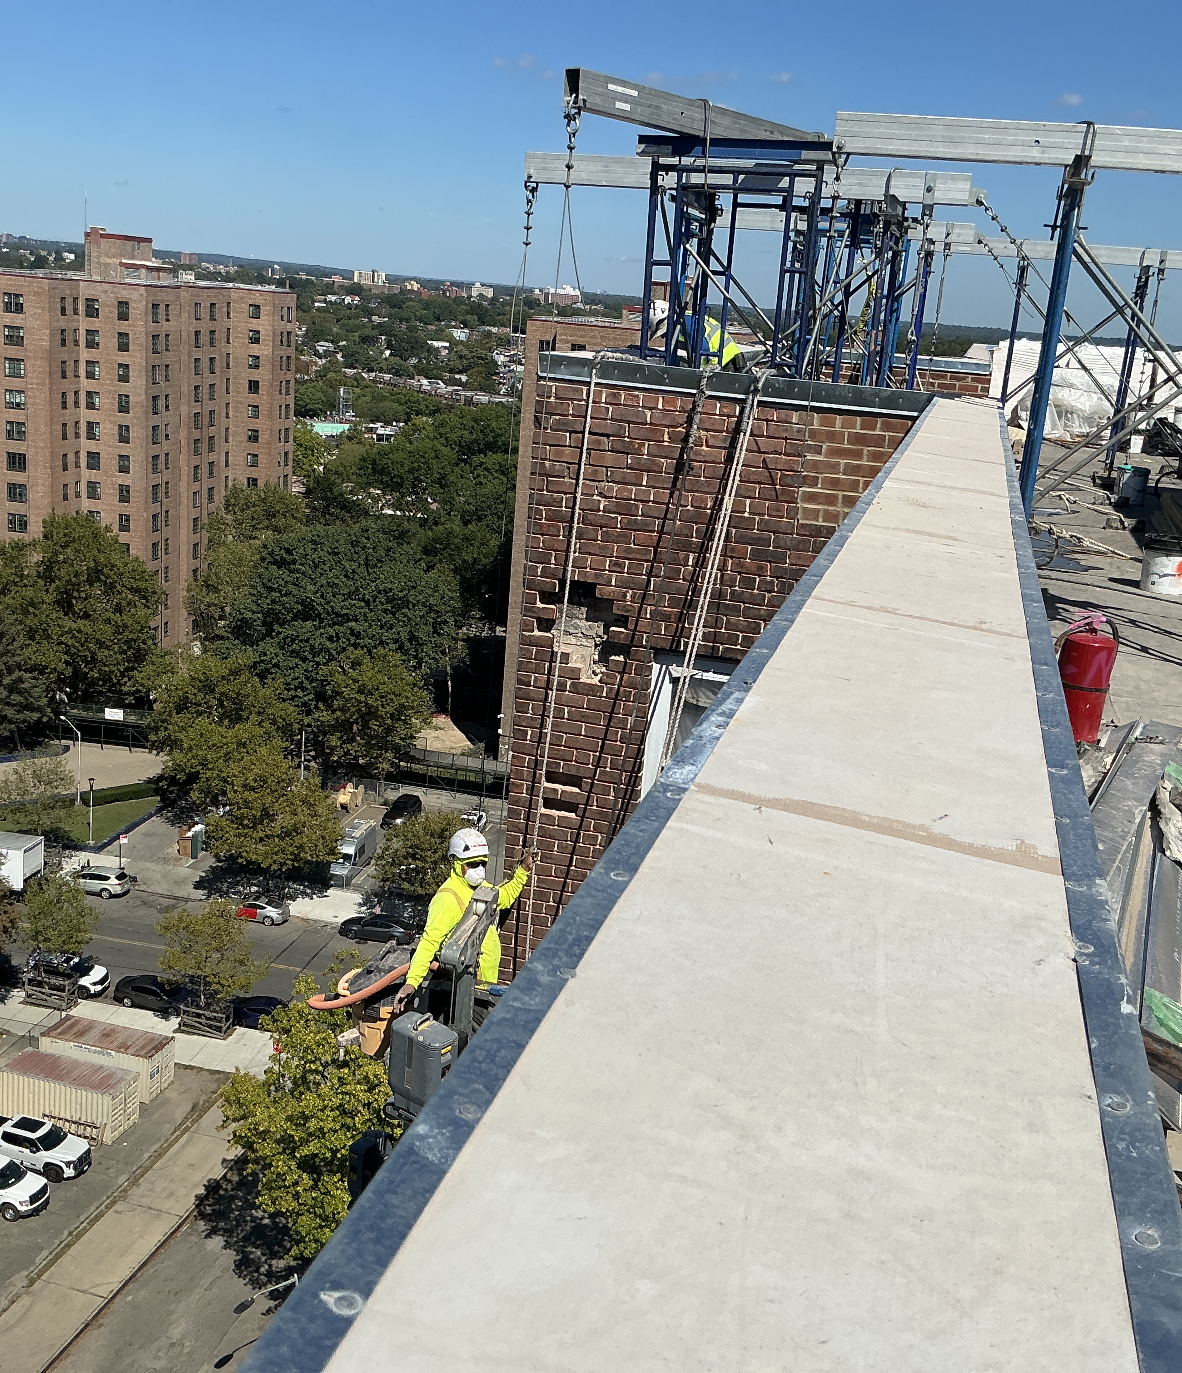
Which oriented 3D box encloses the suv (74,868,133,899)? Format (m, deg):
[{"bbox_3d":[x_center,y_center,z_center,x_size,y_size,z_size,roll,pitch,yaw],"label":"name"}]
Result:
[{"bbox_3d":[-32.955,12.761,98.646,4.820,1.660,1.880,8,15,13],"label":"suv"}]

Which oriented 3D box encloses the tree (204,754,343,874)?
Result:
[{"bbox_3d":[-20.819,9.469,96.895,8.900,10.100,8.900,5,15,0],"label":"tree"}]

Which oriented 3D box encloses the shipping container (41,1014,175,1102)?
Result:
[{"bbox_3d":[-24.553,18.956,75.326,6.060,2.590,2.440,8,15,13],"label":"shipping container"}]

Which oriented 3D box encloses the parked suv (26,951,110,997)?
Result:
[{"bbox_3d":[-29.734,16.393,84.289,4.550,1.680,1.840,8,15,10],"label":"parked suv"}]

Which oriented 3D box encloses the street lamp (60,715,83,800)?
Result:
[{"bbox_3d":[-39.864,5.583,113.734,1.750,7.030,0.350,11,16,24],"label":"street lamp"}]

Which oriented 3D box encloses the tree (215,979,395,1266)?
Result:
[{"bbox_3d":[-10.578,18.294,57.319,7.400,14.800,7.400,5,14,0],"label":"tree"}]

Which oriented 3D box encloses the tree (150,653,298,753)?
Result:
[{"bbox_3d":[-29.086,2.587,117.892,11.500,11.000,10.500,1,15,-14],"label":"tree"}]

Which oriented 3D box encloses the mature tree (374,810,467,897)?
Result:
[{"bbox_3d":[-10.637,11.472,96.671,6.800,7.600,6.600,3,15,-6],"label":"mature tree"}]

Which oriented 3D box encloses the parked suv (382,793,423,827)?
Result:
[{"bbox_3d":[-14.479,9.694,113.928,1.950,1.730,4.800,8,15,11],"label":"parked suv"}]

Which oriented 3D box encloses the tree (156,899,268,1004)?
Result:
[{"bbox_3d":[-20.713,14.944,80.146,6.000,7.500,5.800,1,15,-14],"label":"tree"}]

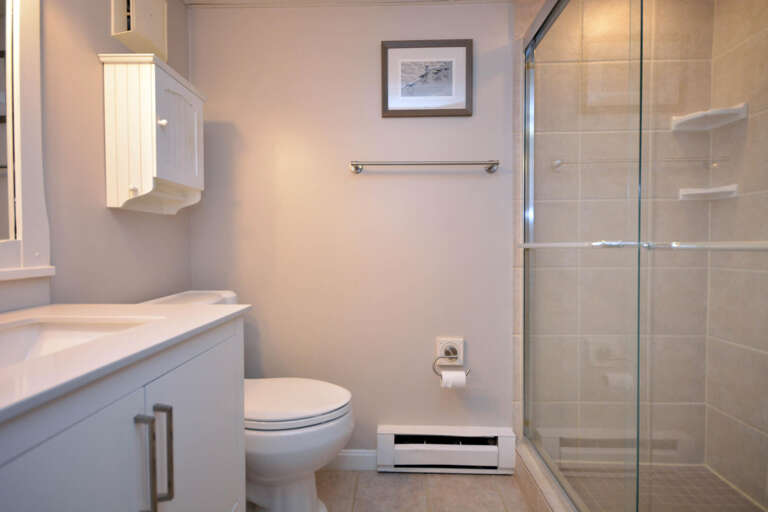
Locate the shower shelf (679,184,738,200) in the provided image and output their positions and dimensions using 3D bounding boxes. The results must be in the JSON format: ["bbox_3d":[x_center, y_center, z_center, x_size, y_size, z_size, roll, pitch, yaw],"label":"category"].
[{"bbox_3d":[1.421,-0.271,1.586,0.105,0.052,0.186,-1,2,-44],"label":"shower shelf"}]

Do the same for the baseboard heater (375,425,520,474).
[{"bbox_3d":[0.280,0.880,1.645,0.615,0.192,0.062,0,1,1],"label":"baseboard heater"}]

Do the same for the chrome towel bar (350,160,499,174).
[{"bbox_3d":[0.177,-0.395,1.609,0.642,0.046,0.078,0,1,1],"label":"chrome towel bar"}]

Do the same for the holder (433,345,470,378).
[{"bbox_3d":[0.302,0.476,1.615,0.165,0.135,0.085,0,1,1],"label":"holder"}]

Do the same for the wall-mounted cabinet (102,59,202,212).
[{"bbox_3d":[-0.818,-0.404,1.328,0.183,0.484,0.330,0,1,1],"label":"wall-mounted cabinet"}]

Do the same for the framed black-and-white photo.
[{"bbox_3d":[0.193,-0.789,1.627,0.406,0.339,0.022,0,1,1],"label":"framed black-and-white photo"}]

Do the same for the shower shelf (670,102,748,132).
[{"bbox_3d":[1.409,-0.585,1.569,0.135,0.068,0.238,-1,2,-44],"label":"shower shelf"}]

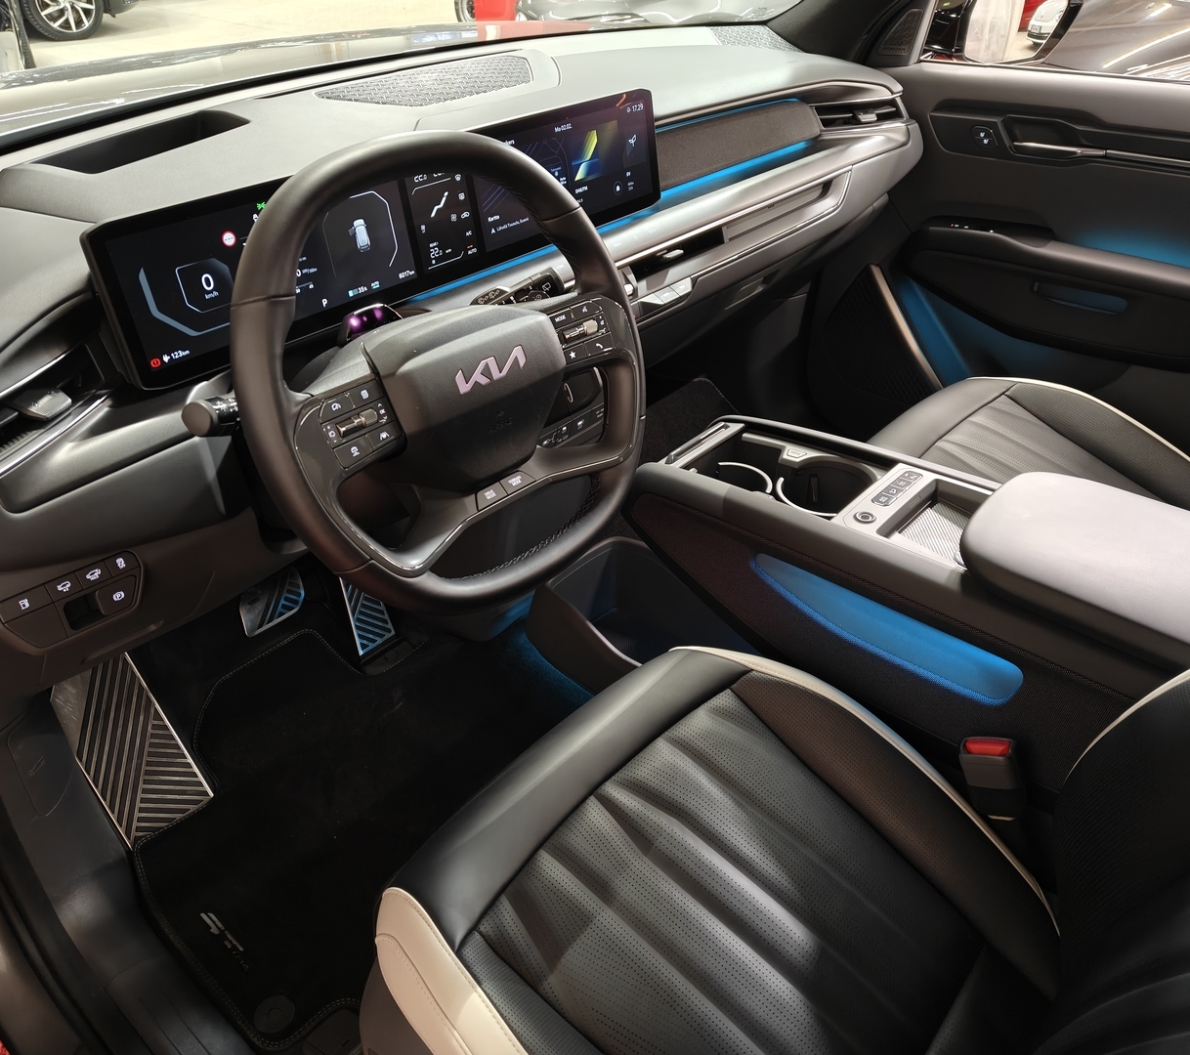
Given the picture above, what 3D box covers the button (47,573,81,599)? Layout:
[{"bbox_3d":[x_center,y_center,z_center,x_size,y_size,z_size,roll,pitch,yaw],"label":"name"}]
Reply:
[{"bbox_3d":[-0.441,0.049,0.808,0.010,0.018,0.025,21,38,40],"label":"button"}]

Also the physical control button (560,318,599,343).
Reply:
[{"bbox_3d":[-0.011,-0.166,0.834,0.012,0.013,0.036,-5,22,48],"label":"physical control button"}]

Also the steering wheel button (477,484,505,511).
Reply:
[{"bbox_3d":[-0.085,-0.026,0.801,0.030,0.014,0.008,-31,19,-38],"label":"steering wheel button"}]

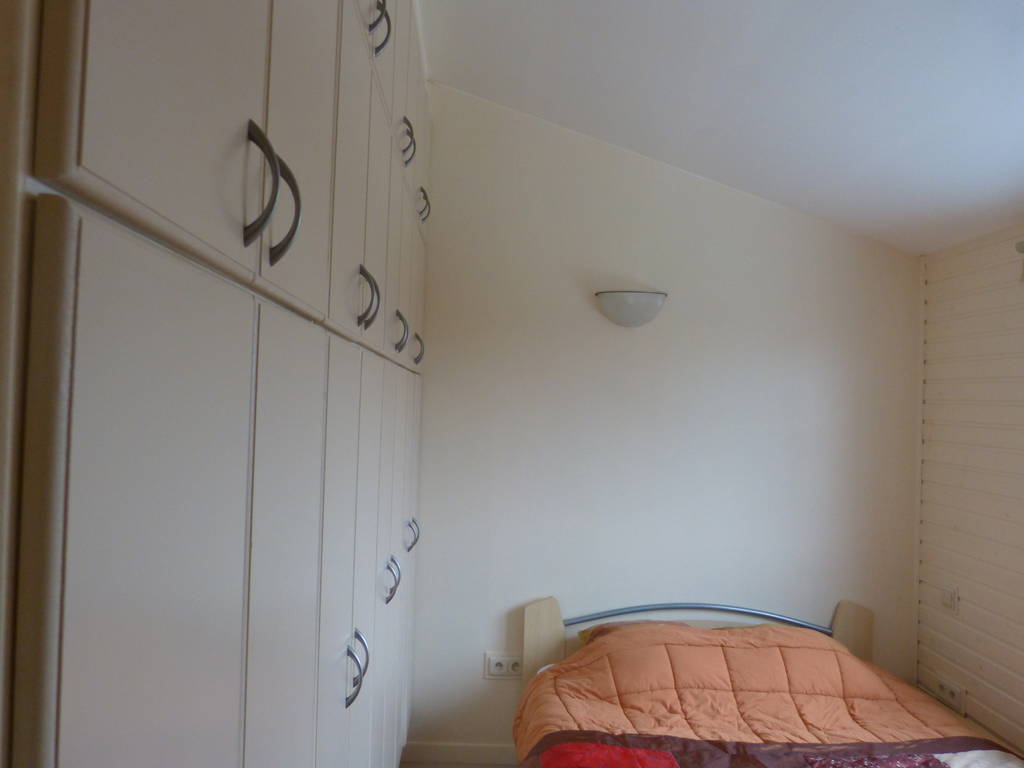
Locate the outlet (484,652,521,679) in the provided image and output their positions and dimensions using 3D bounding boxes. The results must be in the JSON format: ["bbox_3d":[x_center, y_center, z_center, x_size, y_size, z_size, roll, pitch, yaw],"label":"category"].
[{"bbox_3d":[-0.026,1.243,3.265,0.190,0.115,0.025,2,-2,-3],"label":"outlet"}]

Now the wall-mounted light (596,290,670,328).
[{"bbox_3d":[0.532,-0.330,3.295,0.325,0.150,0.130,2,-2,-3],"label":"wall-mounted light"}]

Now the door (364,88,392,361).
[{"bbox_3d":[-0.320,-0.371,1.712,0.020,0.580,0.370,2,-2,-3],"label":"door"}]

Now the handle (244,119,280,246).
[{"bbox_3d":[-0.248,-0.201,0.739,0.033,0.128,0.014,2,-2,-3],"label":"handle"}]

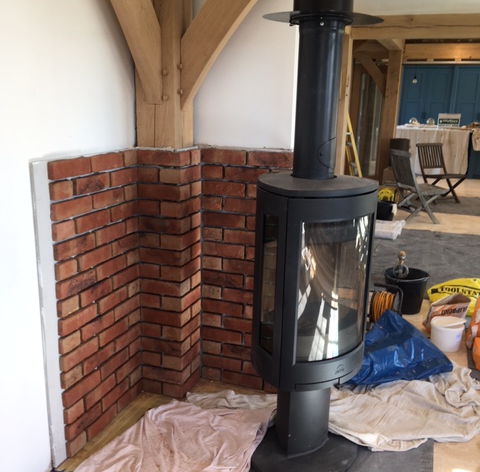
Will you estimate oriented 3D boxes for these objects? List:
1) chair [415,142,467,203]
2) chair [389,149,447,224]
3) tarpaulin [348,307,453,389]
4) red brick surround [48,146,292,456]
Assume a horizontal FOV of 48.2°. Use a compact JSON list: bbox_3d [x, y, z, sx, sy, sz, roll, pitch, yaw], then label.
[{"bbox_3d":[3.200,-0.983,8.540,0.480,0.890,0.580,-5,15,-25],"label":"chair"},{"bbox_3d":[2.345,-0.657,7.110,0.580,0.890,0.480,-2,14,-14],"label":"chair"},{"bbox_3d":[0.825,0.600,3.090,0.660,0.210,0.570,-2,14,-12],"label":"tarpaulin"},{"bbox_3d":[-0.236,0.263,2.287,0.675,1.190,0.815,6,15,20],"label":"red brick surround"}]

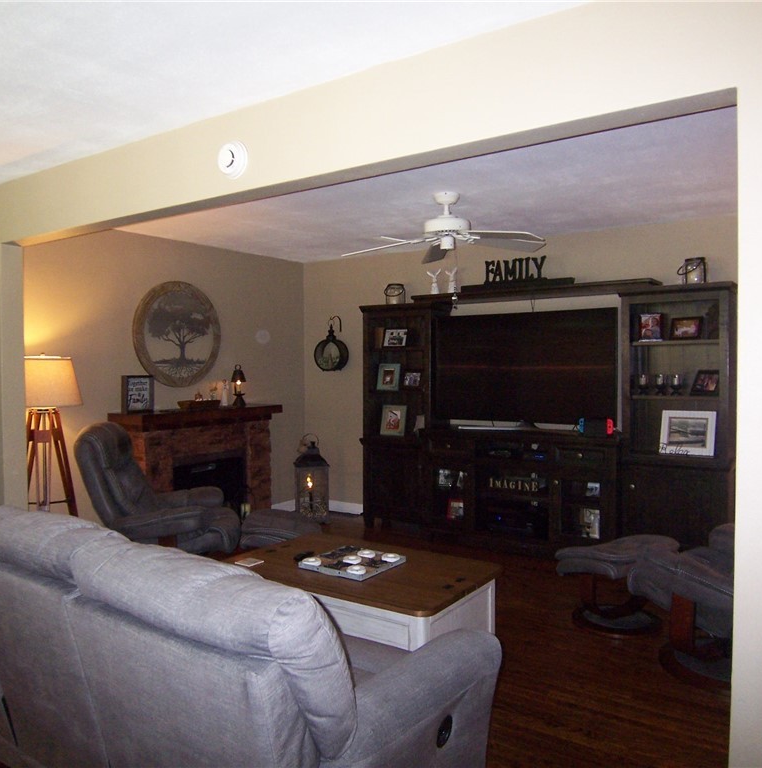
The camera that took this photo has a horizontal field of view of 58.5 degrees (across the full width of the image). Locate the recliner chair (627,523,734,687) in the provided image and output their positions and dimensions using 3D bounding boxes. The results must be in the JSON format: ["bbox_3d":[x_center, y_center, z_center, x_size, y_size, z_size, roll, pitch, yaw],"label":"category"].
[{"bbox_3d":[1.659,0.816,3.216,0.790,1.000,0.870,-1,2,-30],"label":"recliner chair"}]

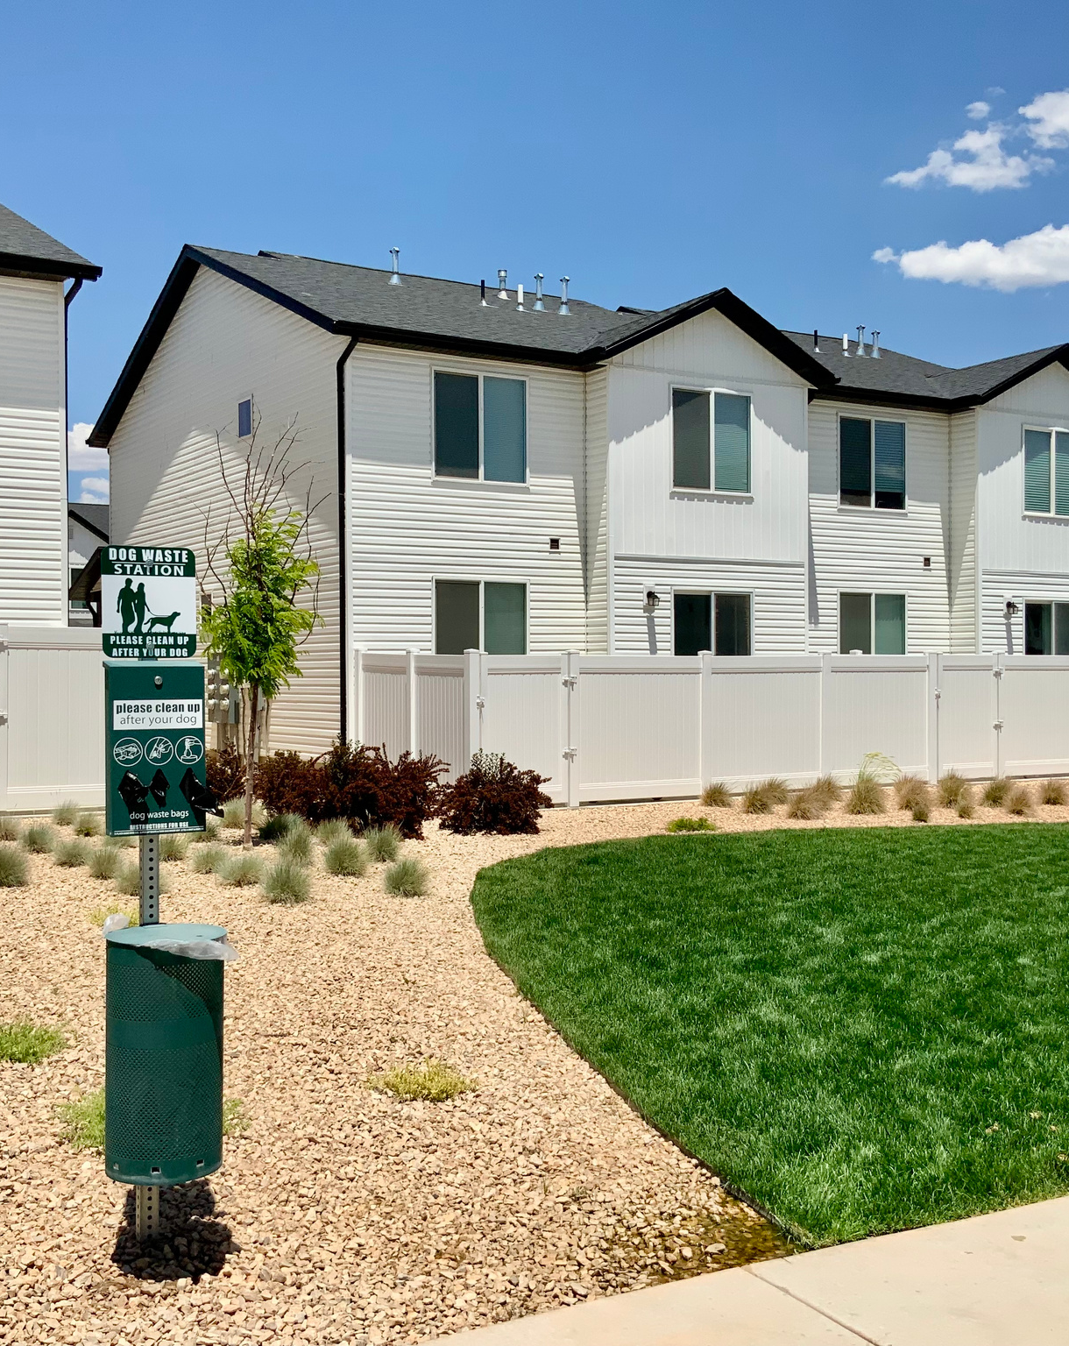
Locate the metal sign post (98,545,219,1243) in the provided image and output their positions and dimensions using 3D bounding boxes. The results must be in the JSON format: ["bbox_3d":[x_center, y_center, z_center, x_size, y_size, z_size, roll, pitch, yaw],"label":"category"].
[{"bbox_3d":[-0.967,0.592,3.948,0.310,1.873,0.330,0,0,-32],"label":"metal sign post"}]

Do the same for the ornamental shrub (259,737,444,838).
[{"bbox_3d":[-1.901,1.170,15.500,1.950,0.920,1.150,0,0,-7],"label":"ornamental shrub"}]

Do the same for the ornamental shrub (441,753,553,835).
[{"bbox_3d":[-0.398,1.235,15.500,1.130,0.790,1.100,0,0,-1],"label":"ornamental shrub"}]

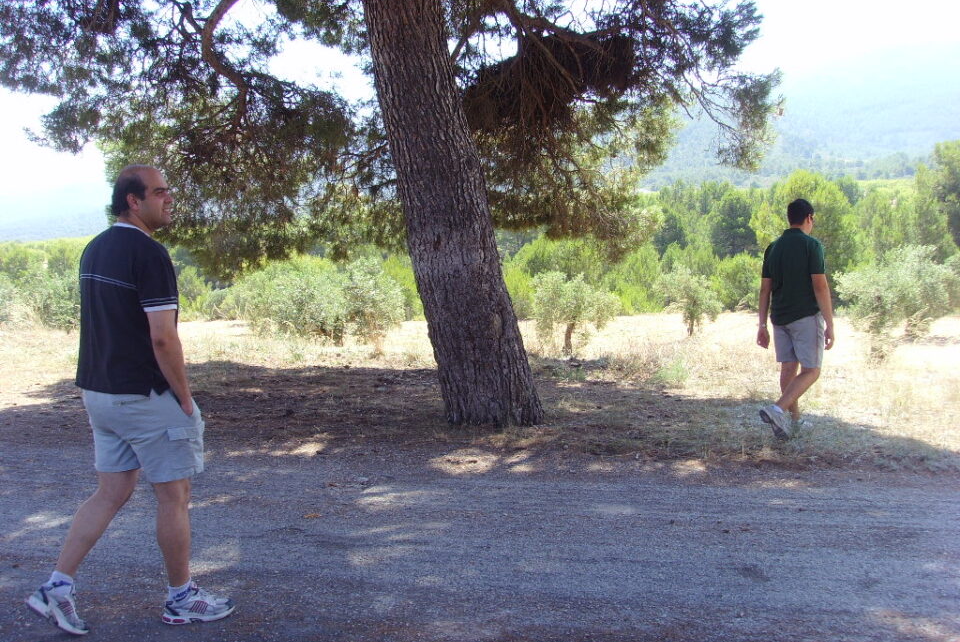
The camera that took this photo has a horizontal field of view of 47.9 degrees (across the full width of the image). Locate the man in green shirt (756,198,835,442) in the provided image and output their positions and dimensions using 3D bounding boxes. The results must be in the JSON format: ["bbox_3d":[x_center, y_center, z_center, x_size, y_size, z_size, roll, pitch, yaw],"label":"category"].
[{"bbox_3d":[2.343,-0.036,7.955,0.540,1.720,0.600,5,7,42],"label":"man in green shirt"}]

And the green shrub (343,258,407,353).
[{"bbox_3d":[-1.723,-0.255,17.430,1.068,1.535,1.014,0,5,0],"label":"green shrub"}]

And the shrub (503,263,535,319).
[{"bbox_3d":[0.661,-0.706,25.939,1.298,1.345,1.233,0,5,0],"label":"shrub"}]

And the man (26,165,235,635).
[{"bbox_3d":[-1.323,0.299,4.016,0.720,1.730,0.540,-4,6,-36],"label":"man"}]

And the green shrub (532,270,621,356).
[{"bbox_3d":[1.561,-0.119,17.438,1.424,1.359,1.353,0,5,0],"label":"green shrub"}]

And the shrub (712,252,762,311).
[{"bbox_3d":[6.705,-0.992,27.932,1.372,1.499,1.303,0,5,0],"label":"shrub"}]

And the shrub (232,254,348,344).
[{"bbox_3d":[-3.258,-0.346,18.430,1.950,1.537,1.657,0,5,0],"label":"shrub"}]

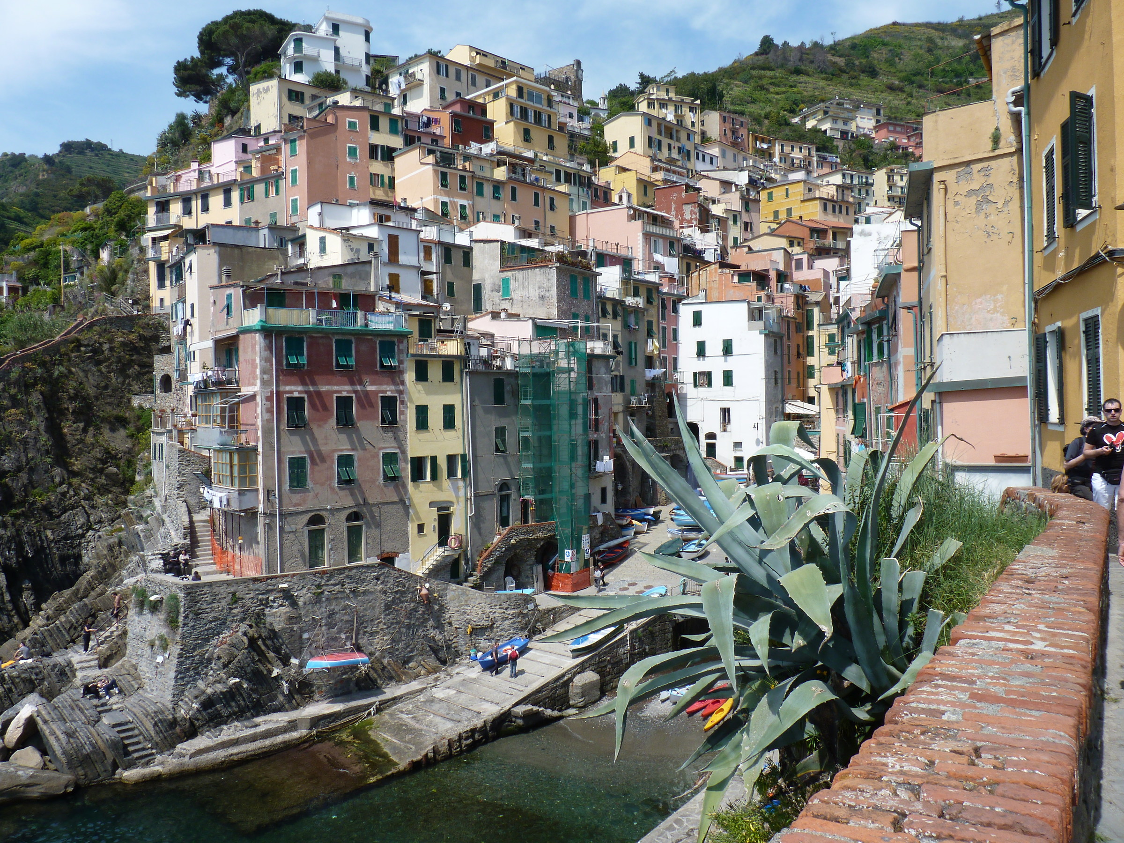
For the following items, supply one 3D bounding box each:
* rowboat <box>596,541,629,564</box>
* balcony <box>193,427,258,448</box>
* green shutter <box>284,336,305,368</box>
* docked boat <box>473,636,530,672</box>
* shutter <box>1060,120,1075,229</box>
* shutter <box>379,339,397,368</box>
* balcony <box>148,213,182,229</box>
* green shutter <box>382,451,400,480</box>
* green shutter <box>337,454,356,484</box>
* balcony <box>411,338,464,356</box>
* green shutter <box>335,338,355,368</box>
[{"bbox_3d":[3.859,10.167,67.000,1.650,1.000,5.200,-1,0,26],"label":"rowboat"},{"bbox_3d":[-18.284,0.834,47.600,1.300,1.150,5.500,-1,0,-40],"label":"balcony"},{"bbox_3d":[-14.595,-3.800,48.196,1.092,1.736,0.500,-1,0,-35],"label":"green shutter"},{"bbox_3d":[-3.220,12.800,48.050,1.400,0.680,3.600,-1,9,44],"label":"docked boat"},{"bbox_3d":[8.149,-3.982,14.125,0.050,1.660,0.480,-1,0,10],"label":"shutter"},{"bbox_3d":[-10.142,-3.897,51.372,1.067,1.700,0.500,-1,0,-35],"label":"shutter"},{"bbox_3d":[-34.622,-17.363,76.401,3.635,1.250,0.950,-1,0,27],"label":"balcony"},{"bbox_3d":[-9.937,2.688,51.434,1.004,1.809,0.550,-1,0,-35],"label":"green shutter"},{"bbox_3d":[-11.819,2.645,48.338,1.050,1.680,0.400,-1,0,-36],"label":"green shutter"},{"bbox_3d":[-8.050,-4.513,54.285,3.701,1.200,1.700,-1,0,-31],"label":"balcony"},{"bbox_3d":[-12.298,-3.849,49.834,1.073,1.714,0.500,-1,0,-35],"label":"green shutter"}]

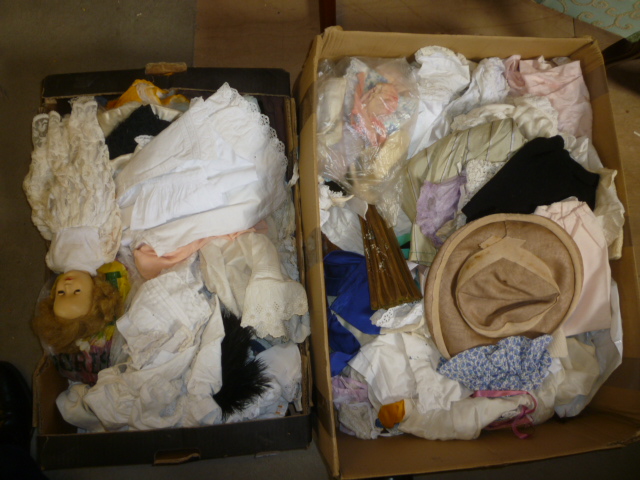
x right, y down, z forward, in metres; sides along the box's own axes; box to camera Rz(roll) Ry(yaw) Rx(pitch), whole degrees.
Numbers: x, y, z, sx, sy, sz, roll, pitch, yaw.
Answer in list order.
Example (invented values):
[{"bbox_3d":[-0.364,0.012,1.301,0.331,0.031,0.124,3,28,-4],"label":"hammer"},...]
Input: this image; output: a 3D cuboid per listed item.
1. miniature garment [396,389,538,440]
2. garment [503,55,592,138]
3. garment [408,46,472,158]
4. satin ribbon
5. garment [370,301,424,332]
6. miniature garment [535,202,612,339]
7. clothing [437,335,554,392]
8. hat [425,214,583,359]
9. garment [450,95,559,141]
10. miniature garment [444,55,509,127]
[{"bbox_3d":[0.248,0.296,0.908,0.214,0.050,0.069,-7,83,-7],"label":"miniature garment"},{"bbox_3d":[0.423,-0.265,1.006,0.153,0.060,0.149,6,81,-5],"label":"garment"},{"bbox_3d":[0.216,-0.251,0.978,0.082,0.050,0.185,18,81,-3],"label":"garment"},{"bbox_3d":[0.315,0.296,0.910,0.103,0.035,0.077,11,81,-4],"label":"satin ribbon"},{"bbox_3d":[0.134,0.131,0.915,0.094,0.030,0.057,-7,83,-7],"label":"garment"},{"bbox_3d":[0.456,0.050,0.964,0.133,0.050,0.235,6,81,-5],"label":"miniature garment"},{"bbox_3d":[0.293,0.208,0.895,0.186,0.045,0.088,-7,83,-7],"label":"clothing"},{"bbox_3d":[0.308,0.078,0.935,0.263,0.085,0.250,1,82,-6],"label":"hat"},{"bbox_3d":[0.339,-0.225,0.987,0.190,0.050,0.072,-9,83,-7],"label":"garment"},{"bbox_3d":[0.290,-0.274,0.988,0.068,0.045,0.137,40,80,1],"label":"miniature garment"}]

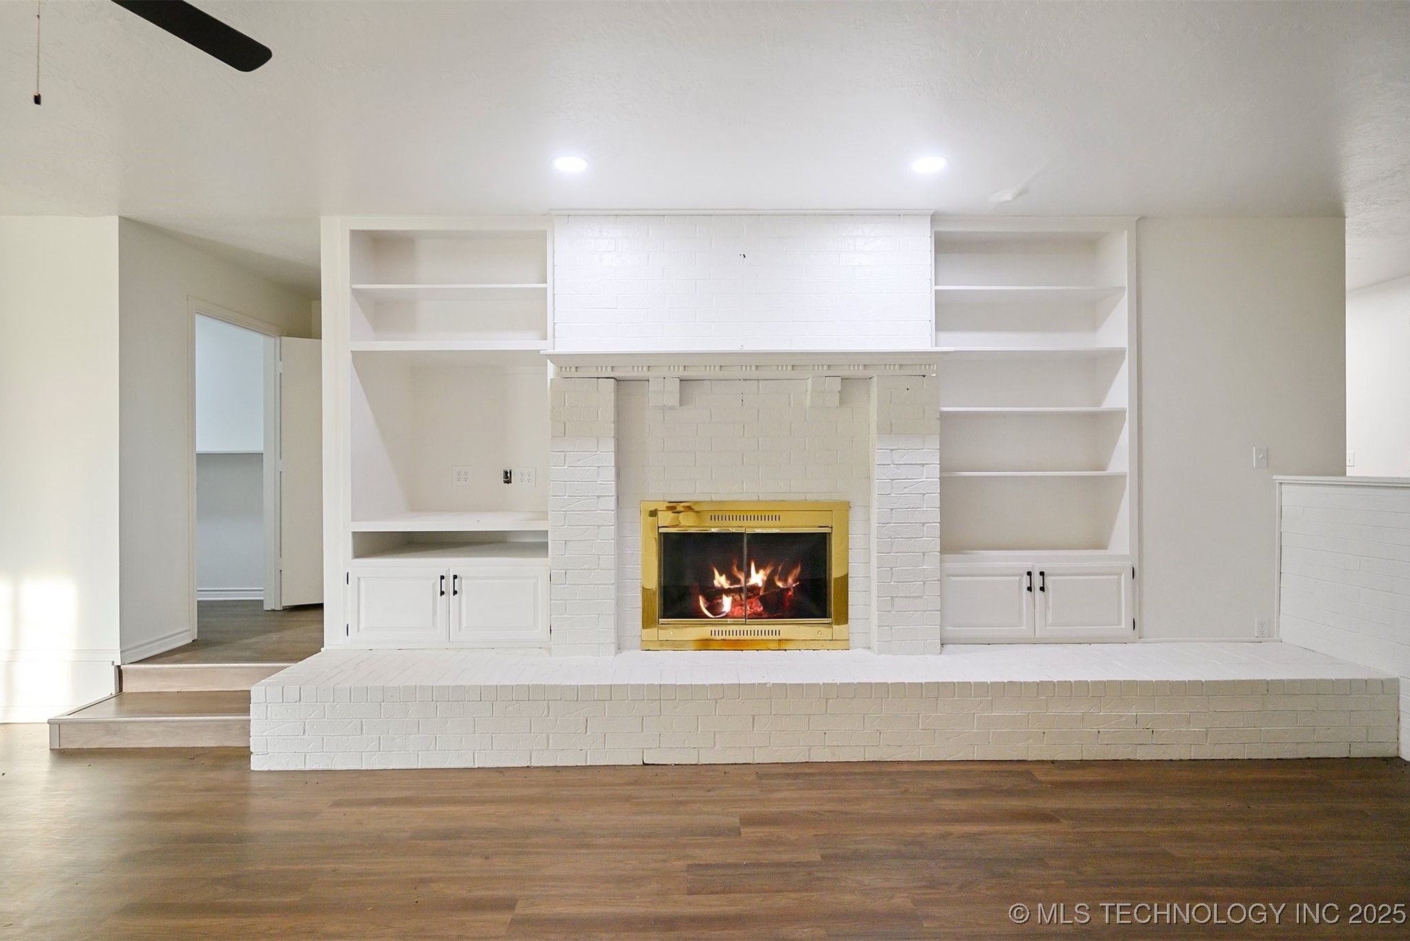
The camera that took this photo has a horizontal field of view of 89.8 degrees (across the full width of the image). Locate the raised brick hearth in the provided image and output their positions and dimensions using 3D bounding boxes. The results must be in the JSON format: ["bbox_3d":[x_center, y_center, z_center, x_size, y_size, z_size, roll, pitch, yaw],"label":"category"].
[{"bbox_3d":[0.580,1.149,3.547,5.251,0.372,0.648,0,0,-1],"label":"raised brick hearth"}]

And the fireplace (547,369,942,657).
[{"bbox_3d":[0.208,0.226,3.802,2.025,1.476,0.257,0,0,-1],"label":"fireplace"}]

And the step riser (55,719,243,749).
[{"bbox_3d":[-2.618,1.274,3.447,1.109,0.145,0.040,0,0,-1],"label":"step riser"}]

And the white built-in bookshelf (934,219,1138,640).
[{"bbox_3d":[1.801,-0.215,4.023,1.167,2.345,0.312,0,0,-1],"label":"white built-in bookshelf"}]

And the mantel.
[{"bbox_3d":[0.222,-0.550,3.707,2.111,0.136,0.208,0,0,-1],"label":"mantel"}]

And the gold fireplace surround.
[{"bbox_3d":[0.219,0.561,3.783,1.115,0.797,0.069,0,0,-1],"label":"gold fireplace surround"}]

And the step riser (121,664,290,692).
[{"bbox_3d":[-2.619,1.128,3.857,1.094,0.146,0.040,0,0,-1],"label":"step riser"}]

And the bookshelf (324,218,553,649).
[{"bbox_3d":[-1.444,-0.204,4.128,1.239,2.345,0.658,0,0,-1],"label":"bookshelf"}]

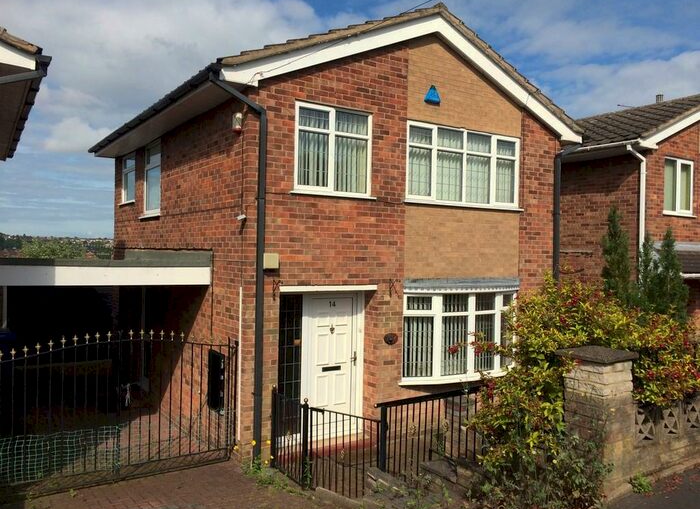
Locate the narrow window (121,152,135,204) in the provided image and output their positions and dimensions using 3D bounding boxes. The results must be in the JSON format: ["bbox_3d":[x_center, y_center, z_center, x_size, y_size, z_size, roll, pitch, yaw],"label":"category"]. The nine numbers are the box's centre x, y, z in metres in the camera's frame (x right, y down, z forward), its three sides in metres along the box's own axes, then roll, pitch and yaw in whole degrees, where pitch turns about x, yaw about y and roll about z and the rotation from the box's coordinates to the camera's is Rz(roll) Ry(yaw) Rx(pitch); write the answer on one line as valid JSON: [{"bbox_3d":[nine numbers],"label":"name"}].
[{"bbox_3d":[-4.336,-1.486,11.513,0.120,0.940,1.020,1,1,-34],"label":"narrow window"}]

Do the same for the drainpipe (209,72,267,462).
[{"bbox_3d":[-1.310,0.250,6.846,0.740,4.610,0.110,1,1,-34],"label":"drainpipe"}]

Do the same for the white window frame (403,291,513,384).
[{"bbox_3d":[1.814,1.207,8.914,2.408,1.312,0.350,1,1,-34],"label":"white window frame"}]

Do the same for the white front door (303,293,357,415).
[{"bbox_3d":[-0.237,1.495,8.086,0.990,2.030,0.090,1,1,-34],"label":"white front door"}]

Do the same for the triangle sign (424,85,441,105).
[{"bbox_3d":[1.217,-2.319,8.512,0.270,0.265,0.085,1,1,-34],"label":"triangle sign"}]

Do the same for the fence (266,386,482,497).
[{"bbox_3d":[0.152,1.914,6.312,0.930,1.470,2.640,1,1,-34],"label":"fence"}]

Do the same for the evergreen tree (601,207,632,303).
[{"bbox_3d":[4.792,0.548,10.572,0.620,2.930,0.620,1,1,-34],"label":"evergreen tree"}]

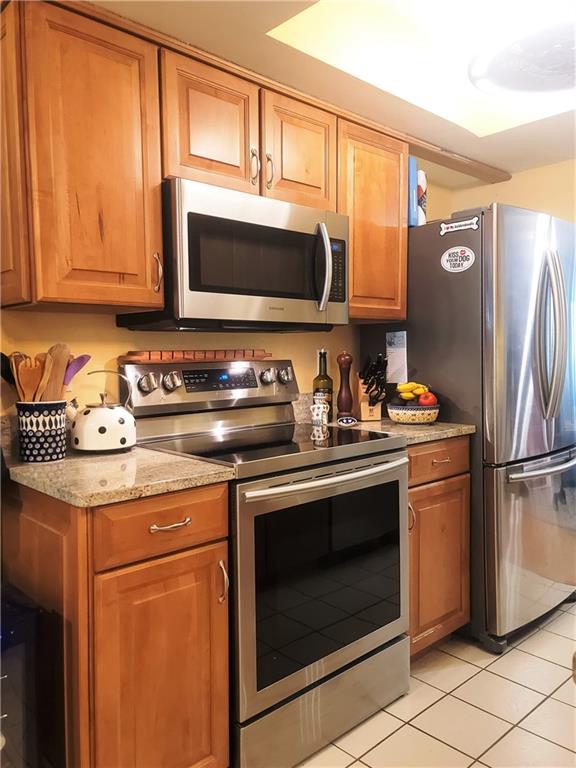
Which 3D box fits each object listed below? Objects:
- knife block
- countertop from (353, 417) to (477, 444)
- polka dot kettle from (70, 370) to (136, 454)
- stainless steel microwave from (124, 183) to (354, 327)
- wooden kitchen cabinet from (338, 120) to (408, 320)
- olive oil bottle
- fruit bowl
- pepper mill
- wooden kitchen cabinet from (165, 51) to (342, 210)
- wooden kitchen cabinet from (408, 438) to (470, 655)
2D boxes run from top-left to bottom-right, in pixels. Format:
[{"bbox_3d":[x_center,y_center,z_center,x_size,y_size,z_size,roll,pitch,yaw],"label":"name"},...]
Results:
[{"bbox_3d":[0.381,0.052,2.534,0.096,0.219,0.137,-1,3,-4],"label":"knife block"},{"bbox_3d":[0.373,0.188,2.345,0.453,0.037,0.667,-3,4,-41],"label":"countertop"},{"bbox_3d":[-0.613,0.087,1.806,0.229,0.248,0.208,-1,3,-10],"label":"polka dot kettle"},{"bbox_3d":[-0.172,-0.415,2.040,0.742,0.432,0.415,-3,3,-41],"label":"stainless steel microwave"},{"bbox_3d":[0.247,-0.662,2.425,0.439,0.775,0.349,-3,4,-41],"label":"wooden kitchen cabinet"},{"bbox_3d":[0.159,0.001,2.515,0.086,0.330,0.086,-1,3,0],"label":"olive oil bottle"},{"bbox_3d":[0.540,0.127,2.388,0.232,0.078,0.232,-1,3,0],"label":"fruit bowl"},{"bbox_3d":[0.262,0.008,2.544,0.071,0.310,0.071,-1,3,0],"label":"pepper mill"},{"bbox_3d":[-0.202,-0.833,2.029,0.743,0.382,0.349,-3,4,-41],"label":"wooden kitchen cabinet"},{"bbox_3d":[0.373,0.609,2.355,0.432,0.814,0.654,-3,4,-41],"label":"wooden kitchen cabinet"}]

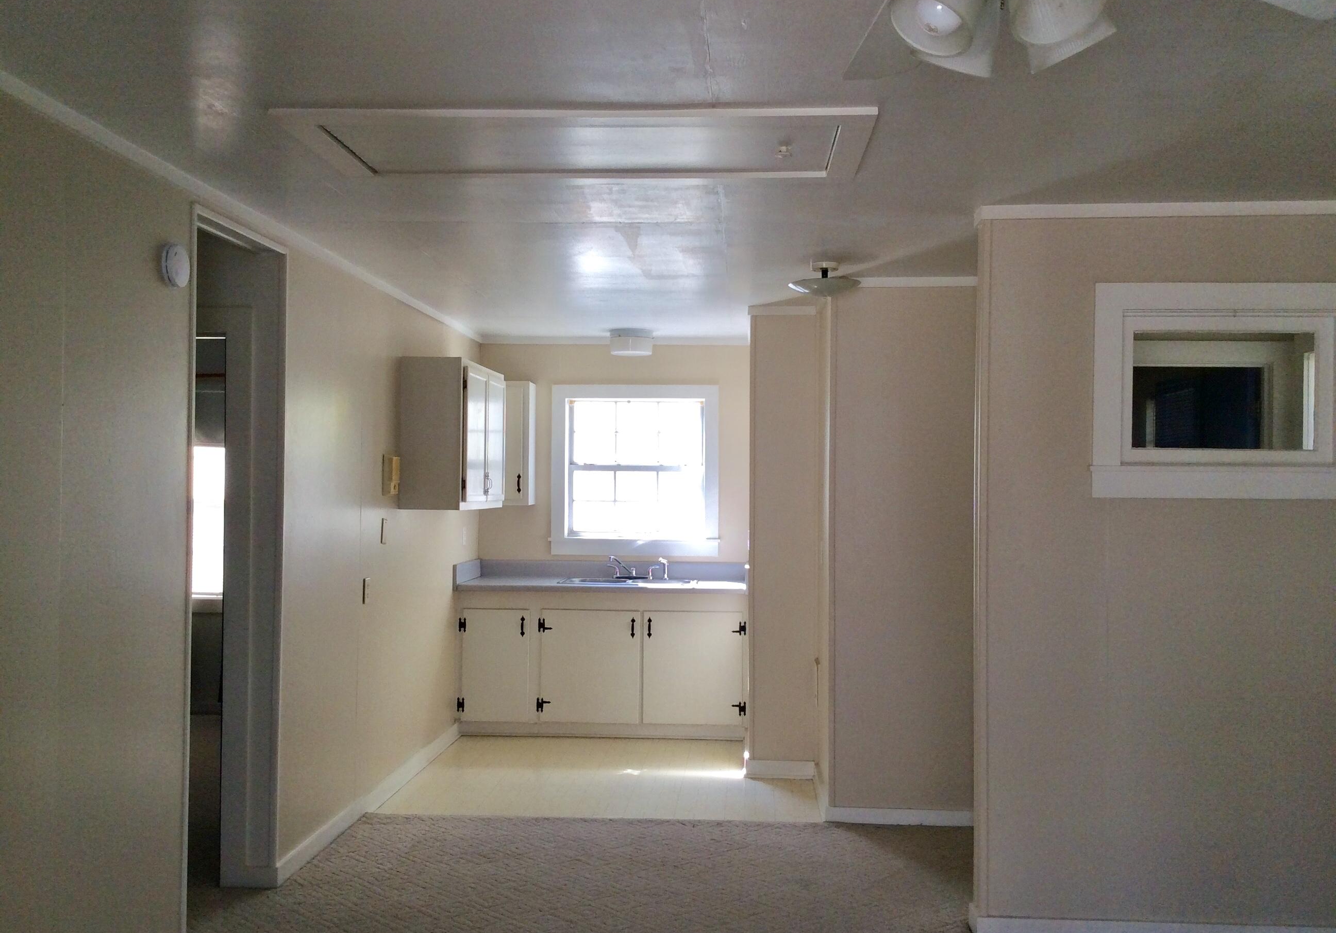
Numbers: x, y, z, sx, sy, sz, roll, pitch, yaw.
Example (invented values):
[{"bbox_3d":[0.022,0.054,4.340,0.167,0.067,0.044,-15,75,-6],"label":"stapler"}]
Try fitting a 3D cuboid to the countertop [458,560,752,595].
[{"bbox_3d":[-0.375,0.664,7.504,1.723,0.151,0.610,0,-1,4],"label":"countertop"}]

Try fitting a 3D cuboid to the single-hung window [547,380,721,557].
[{"bbox_3d":[-0.210,0.022,7.805,1.069,1.074,0.098,0,-1,4],"label":"single-hung window"}]

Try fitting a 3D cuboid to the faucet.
[{"bbox_3d":[-0.288,0.615,7.601,0.210,0.141,0.070,1,-1,-38],"label":"faucet"}]

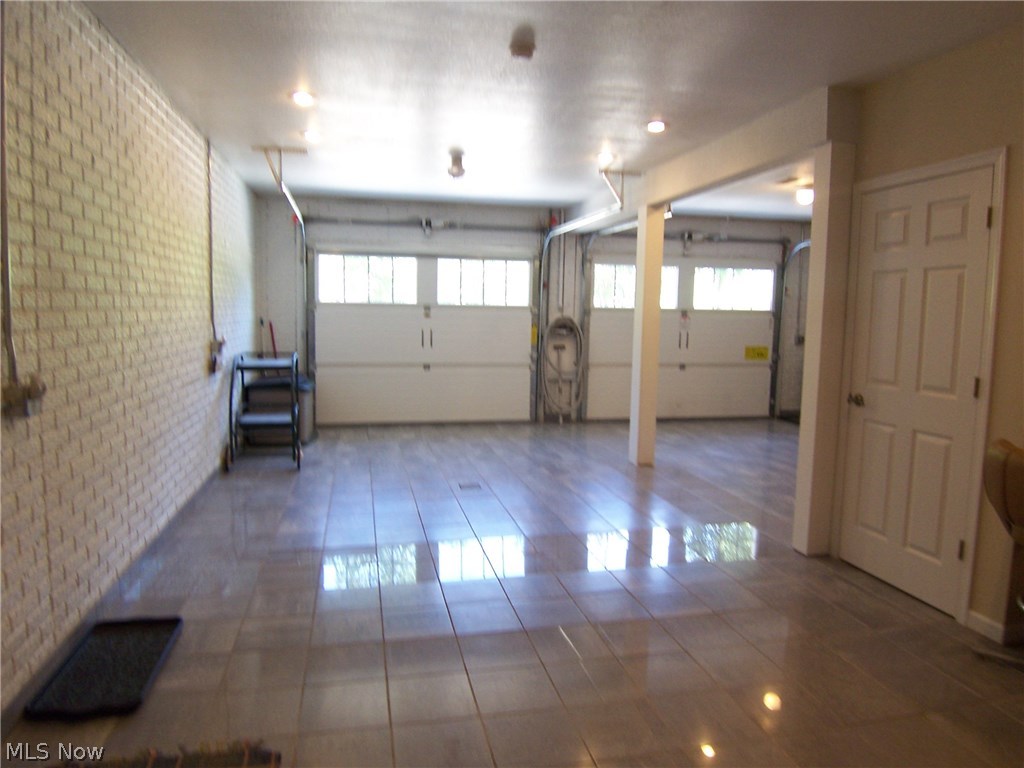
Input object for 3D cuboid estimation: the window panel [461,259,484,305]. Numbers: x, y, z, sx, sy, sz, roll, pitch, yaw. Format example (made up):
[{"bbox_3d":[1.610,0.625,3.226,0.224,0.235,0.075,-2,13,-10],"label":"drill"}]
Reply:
[{"bbox_3d":[-0.509,-1.281,8.601,0.285,0.580,0.040,0,6,-13],"label":"window panel"}]

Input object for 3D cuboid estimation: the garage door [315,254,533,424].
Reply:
[{"bbox_3d":[-1.068,-0.564,8.557,2.778,2.127,0.080,0,6,-13],"label":"garage door"}]

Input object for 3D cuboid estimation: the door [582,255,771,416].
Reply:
[{"bbox_3d":[2.347,-0.592,9.316,2.751,2.141,0.080,0,6,-13],"label":"door"}]

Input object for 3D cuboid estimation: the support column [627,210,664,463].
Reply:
[{"bbox_3d":[1.239,-0.426,6.271,0.150,2.371,0.158,0,6,-13],"label":"support column"}]

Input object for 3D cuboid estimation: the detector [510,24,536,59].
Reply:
[{"bbox_3d":[0.054,-1.653,3.370,0.136,0.050,0.136,0,6,-13],"label":"detector"}]

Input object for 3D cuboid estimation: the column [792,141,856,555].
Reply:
[{"bbox_3d":[1.785,-0.167,3.901,0.145,2.336,0.143,0,6,-13],"label":"column"}]

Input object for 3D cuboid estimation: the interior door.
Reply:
[{"bbox_3d":[1.980,0.023,3.410,0.045,2.026,0.783,0,6,-13],"label":"interior door"}]

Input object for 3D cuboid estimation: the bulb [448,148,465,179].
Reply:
[{"bbox_3d":[-0.474,-1.846,5.800,0.125,0.165,0.125,0,6,-13],"label":"bulb"}]

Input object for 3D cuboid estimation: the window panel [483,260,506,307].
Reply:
[{"bbox_3d":[-0.229,-1.279,8.664,0.293,0.580,0.040,0,6,-13],"label":"window panel"}]

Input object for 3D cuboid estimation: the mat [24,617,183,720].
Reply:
[{"bbox_3d":[-1.533,1.067,2.626,0.352,0.028,0.690,0,6,-13],"label":"mat"}]

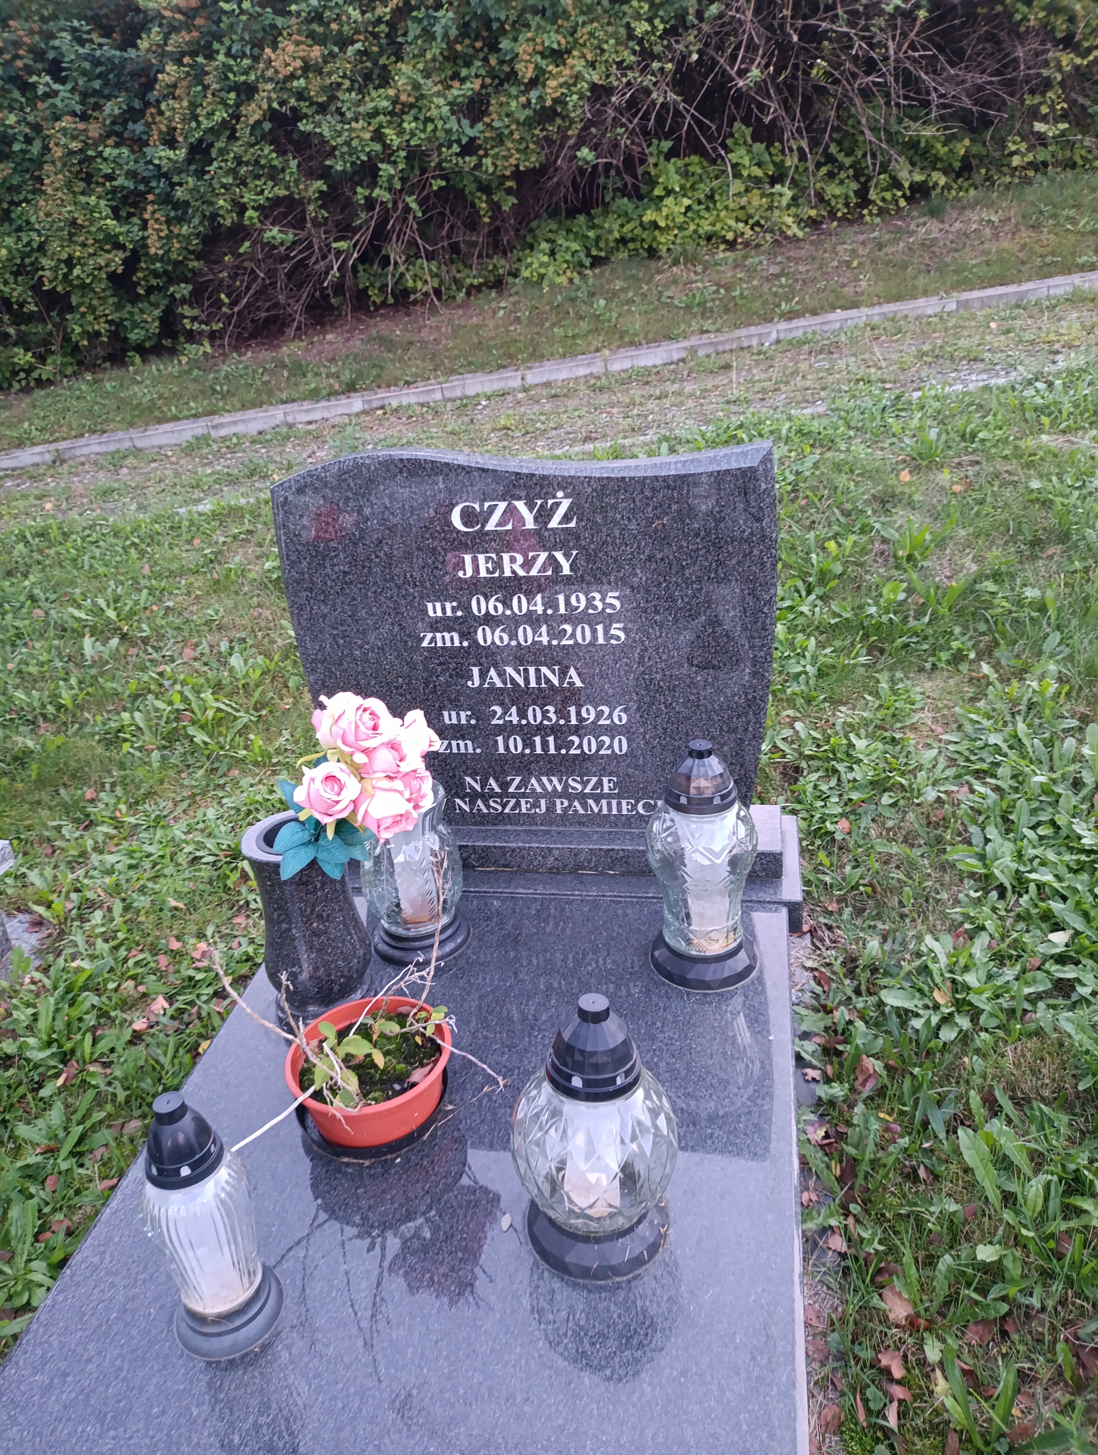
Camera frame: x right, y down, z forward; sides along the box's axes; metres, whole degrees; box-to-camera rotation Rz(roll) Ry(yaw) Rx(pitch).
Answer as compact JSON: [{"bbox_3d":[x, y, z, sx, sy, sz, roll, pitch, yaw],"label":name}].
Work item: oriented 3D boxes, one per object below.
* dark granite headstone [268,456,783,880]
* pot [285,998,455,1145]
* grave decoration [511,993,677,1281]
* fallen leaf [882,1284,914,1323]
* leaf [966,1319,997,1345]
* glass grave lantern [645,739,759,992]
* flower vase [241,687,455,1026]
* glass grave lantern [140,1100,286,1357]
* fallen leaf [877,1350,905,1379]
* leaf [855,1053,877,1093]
[{"bbox_3d":[-0.023,-0.125,1.639,0.730,0.609,0.083,0,25,11],"label":"dark granite headstone"},{"bbox_3d":[-0.206,0.408,1.244,0.195,0.106,0.195,0,25,11],"label":"pot"},{"bbox_3d":[0.048,0.381,1.039,0.166,0.281,0.166,0,25,11],"label":"grave decoration"},{"bbox_3d":[0.353,0.579,1.071,0.028,0.017,0.042,-5,24,-1],"label":"fallen leaf"},{"bbox_3d":[0.426,0.588,1.039,0.039,0.017,0.019,-18,27,-26],"label":"leaf"},{"bbox_3d":[0.206,0.171,1.413,0.152,0.331,0.152,0,25,11],"label":"glass grave lantern"},{"bbox_3d":[-0.251,0.172,1.346,0.282,0.451,0.175,0,25,11],"label":"flower vase"},{"bbox_3d":[-0.321,0.446,0.976,0.105,0.270,0.105,0,25,11],"label":"glass grave lantern"},{"bbox_3d":[0.329,0.607,1.014,0.022,0.017,0.029,-16,27,-23],"label":"fallen leaf"},{"bbox_3d":[0.410,0.441,1.366,0.028,0.017,0.061,3,26,17],"label":"leaf"}]

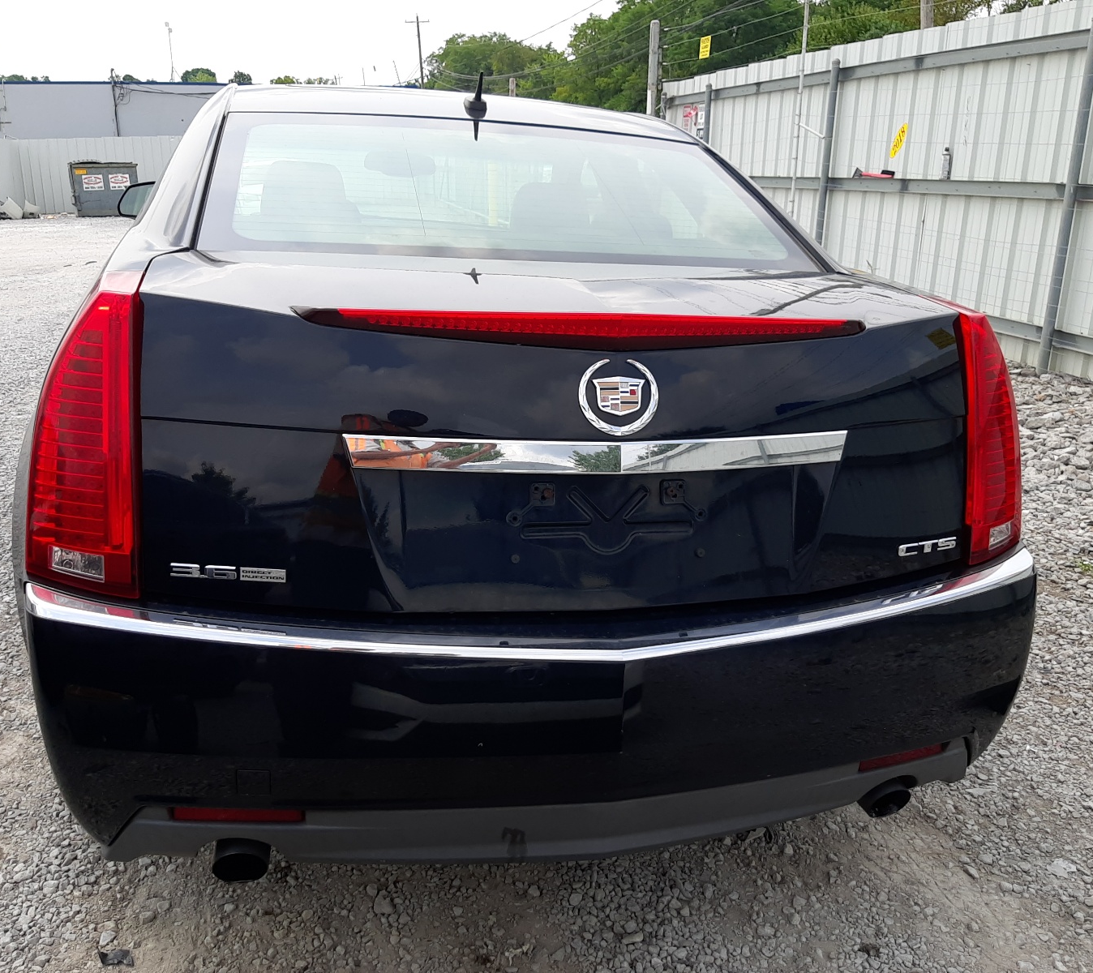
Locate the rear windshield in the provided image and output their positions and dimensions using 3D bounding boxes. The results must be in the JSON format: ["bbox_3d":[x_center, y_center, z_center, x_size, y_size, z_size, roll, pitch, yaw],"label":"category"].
[{"bbox_3d":[-0.105,-0.705,2.218,1.252,0.086,0.808,-1,38,-13],"label":"rear windshield"}]

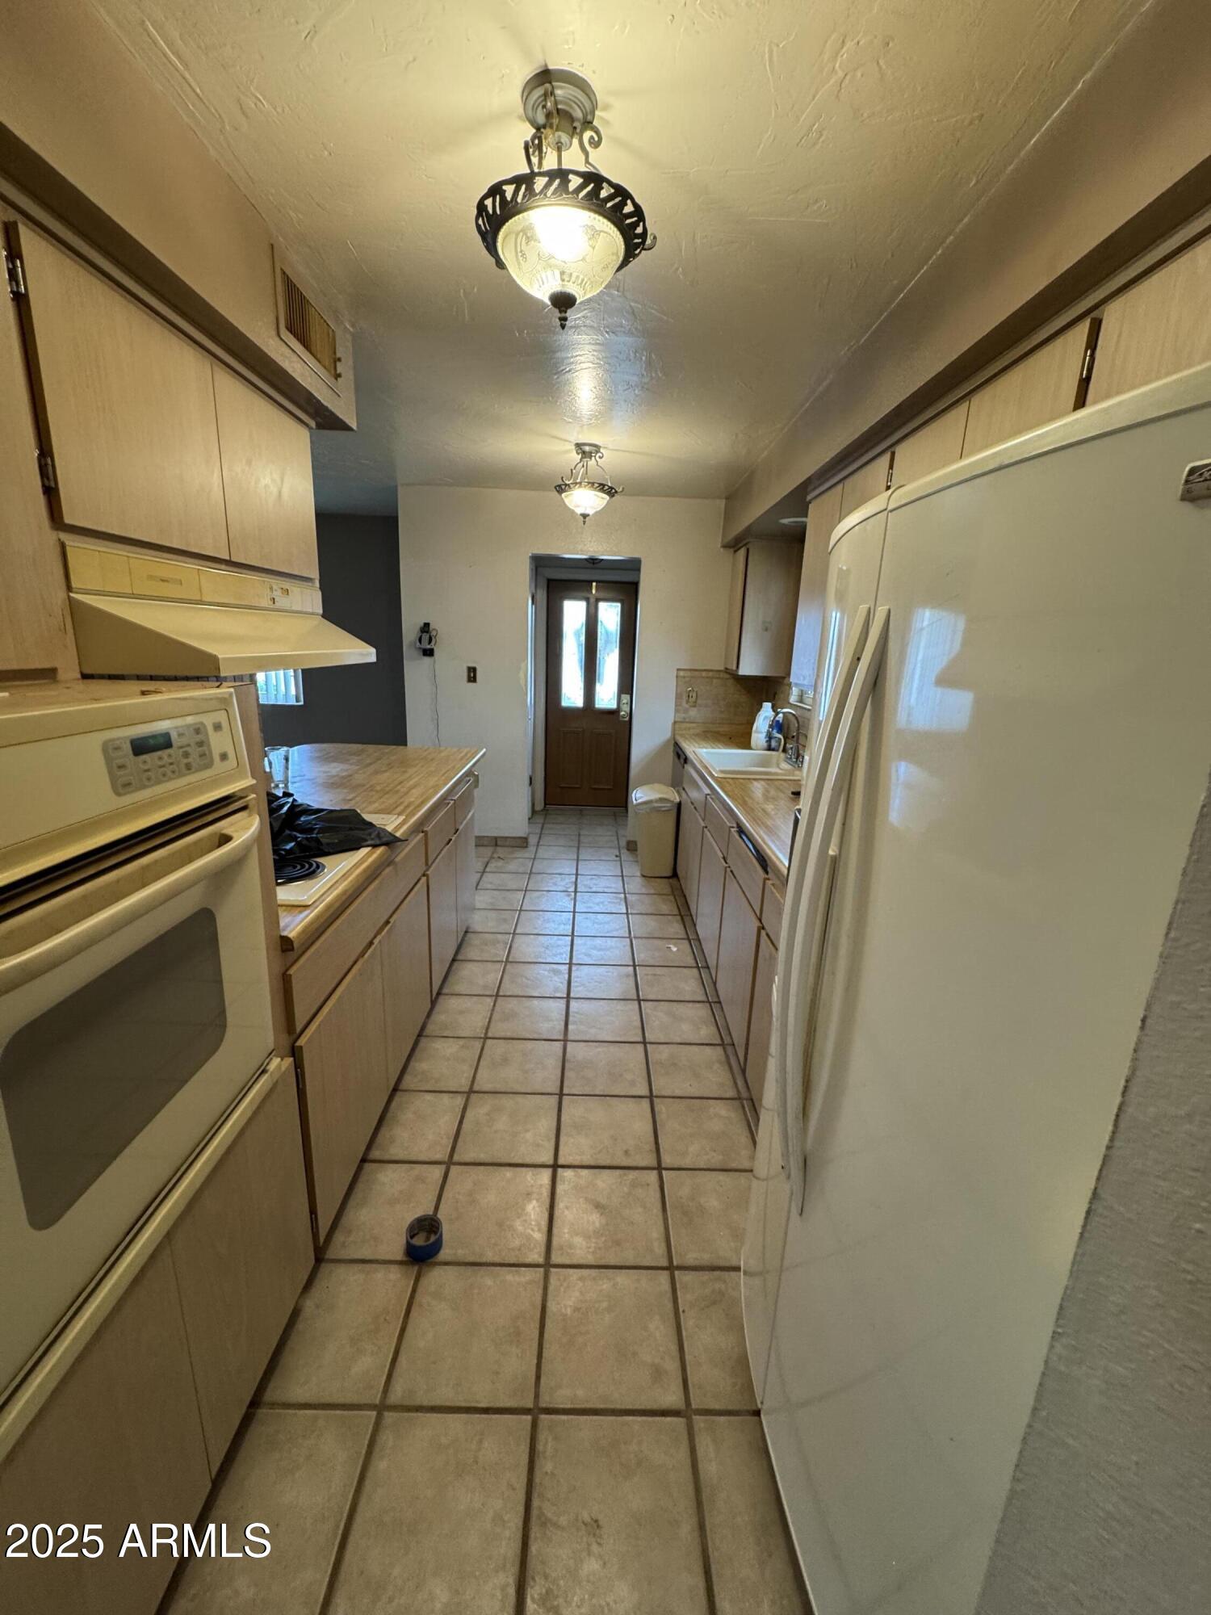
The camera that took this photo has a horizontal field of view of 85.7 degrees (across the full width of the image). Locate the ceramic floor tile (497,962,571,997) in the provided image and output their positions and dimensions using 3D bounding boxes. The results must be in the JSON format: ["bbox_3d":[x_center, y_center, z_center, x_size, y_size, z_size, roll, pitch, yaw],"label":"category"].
[{"bbox_3d":[-0.319,0.790,2.977,0.298,0.012,0.300,2,14,-1],"label":"ceramic floor tile"}]

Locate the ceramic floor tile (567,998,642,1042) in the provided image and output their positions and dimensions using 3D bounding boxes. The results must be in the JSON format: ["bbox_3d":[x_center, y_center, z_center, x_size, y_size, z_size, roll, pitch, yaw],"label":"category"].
[{"bbox_3d":[-0.005,0.876,2.681,0.298,0.012,0.300,2,14,-1],"label":"ceramic floor tile"}]

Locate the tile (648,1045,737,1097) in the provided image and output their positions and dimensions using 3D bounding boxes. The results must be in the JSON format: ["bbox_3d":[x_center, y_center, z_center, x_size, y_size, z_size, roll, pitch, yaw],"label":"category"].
[{"bbox_3d":[0.310,0.964,2.390,0.303,0.011,0.306,2,14,-1],"label":"tile"}]

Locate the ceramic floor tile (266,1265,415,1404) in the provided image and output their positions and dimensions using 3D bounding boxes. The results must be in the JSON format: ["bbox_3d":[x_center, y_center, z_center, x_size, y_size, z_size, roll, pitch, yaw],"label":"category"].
[{"bbox_3d":[-0.597,1.160,1.452,0.285,0.011,0.306,2,14,-1],"label":"ceramic floor tile"}]

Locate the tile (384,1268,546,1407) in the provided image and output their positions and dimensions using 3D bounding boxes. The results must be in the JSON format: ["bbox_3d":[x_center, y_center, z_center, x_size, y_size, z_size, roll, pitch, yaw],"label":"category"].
[{"bbox_3d":[-0.292,1.159,1.445,0.296,0.010,0.301,2,14,-1],"label":"tile"}]

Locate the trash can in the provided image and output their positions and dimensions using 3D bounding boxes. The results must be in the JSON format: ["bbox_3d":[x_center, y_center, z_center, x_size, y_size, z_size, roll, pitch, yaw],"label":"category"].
[{"bbox_3d":[0.337,0.133,4.440,0.300,0.610,0.360,2,14,-1],"label":"trash can"}]

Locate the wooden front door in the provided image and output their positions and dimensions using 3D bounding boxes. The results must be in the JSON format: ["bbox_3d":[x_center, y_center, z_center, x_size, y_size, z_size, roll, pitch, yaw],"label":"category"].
[{"bbox_3d":[-0.130,-1.007,5.956,0.800,2.033,0.045,2,14,-1],"label":"wooden front door"}]

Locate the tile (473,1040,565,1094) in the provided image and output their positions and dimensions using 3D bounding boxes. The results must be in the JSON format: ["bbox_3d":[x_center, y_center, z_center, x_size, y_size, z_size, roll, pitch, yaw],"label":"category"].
[{"bbox_3d":[-0.310,0.943,2.375,0.303,0.011,0.306,2,14,-1],"label":"tile"}]

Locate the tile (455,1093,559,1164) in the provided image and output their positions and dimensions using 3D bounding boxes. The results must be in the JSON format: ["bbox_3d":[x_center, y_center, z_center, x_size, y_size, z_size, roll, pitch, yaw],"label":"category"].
[{"bbox_3d":[-0.305,1.019,2.070,0.303,0.011,0.306,2,14,-1],"label":"tile"}]

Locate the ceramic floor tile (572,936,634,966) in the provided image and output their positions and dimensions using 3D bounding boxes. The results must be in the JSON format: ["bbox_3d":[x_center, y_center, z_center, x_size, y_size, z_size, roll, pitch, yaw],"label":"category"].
[{"bbox_3d":[-0.015,0.731,3.323,0.302,0.010,0.305,2,14,-1],"label":"ceramic floor tile"}]

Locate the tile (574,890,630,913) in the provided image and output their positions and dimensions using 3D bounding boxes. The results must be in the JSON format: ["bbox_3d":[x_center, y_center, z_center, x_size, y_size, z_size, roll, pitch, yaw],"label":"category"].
[{"bbox_3d":[-0.024,0.572,3.887,0.296,0.010,0.301,2,14,-1],"label":"tile"}]

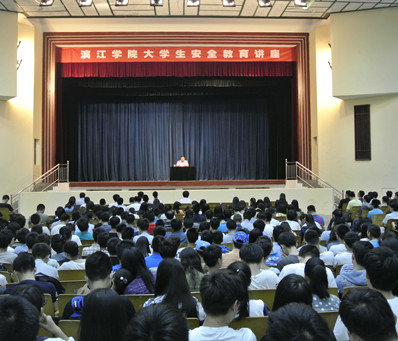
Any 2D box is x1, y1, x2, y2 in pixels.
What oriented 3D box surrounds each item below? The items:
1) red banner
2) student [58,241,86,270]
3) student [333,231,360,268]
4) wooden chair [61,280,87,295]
[{"bbox_3d":[-1.138,-5.907,21.700,12.100,0.790,0.050,0,-1,-2],"label":"red banner"},{"bbox_3d":[-1.600,1.500,5.600,0.500,1.220,0.750,-1,0,0],"label":"student"},{"bbox_3d":[1.900,1.380,5.500,0.500,1.250,0.750,0,0,-3],"label":"student"},{"bbox_3d":[-1.270,1.580,4.680,0.520,0.850,0.550,-1,0,-2],"label":"wooden chair"}]

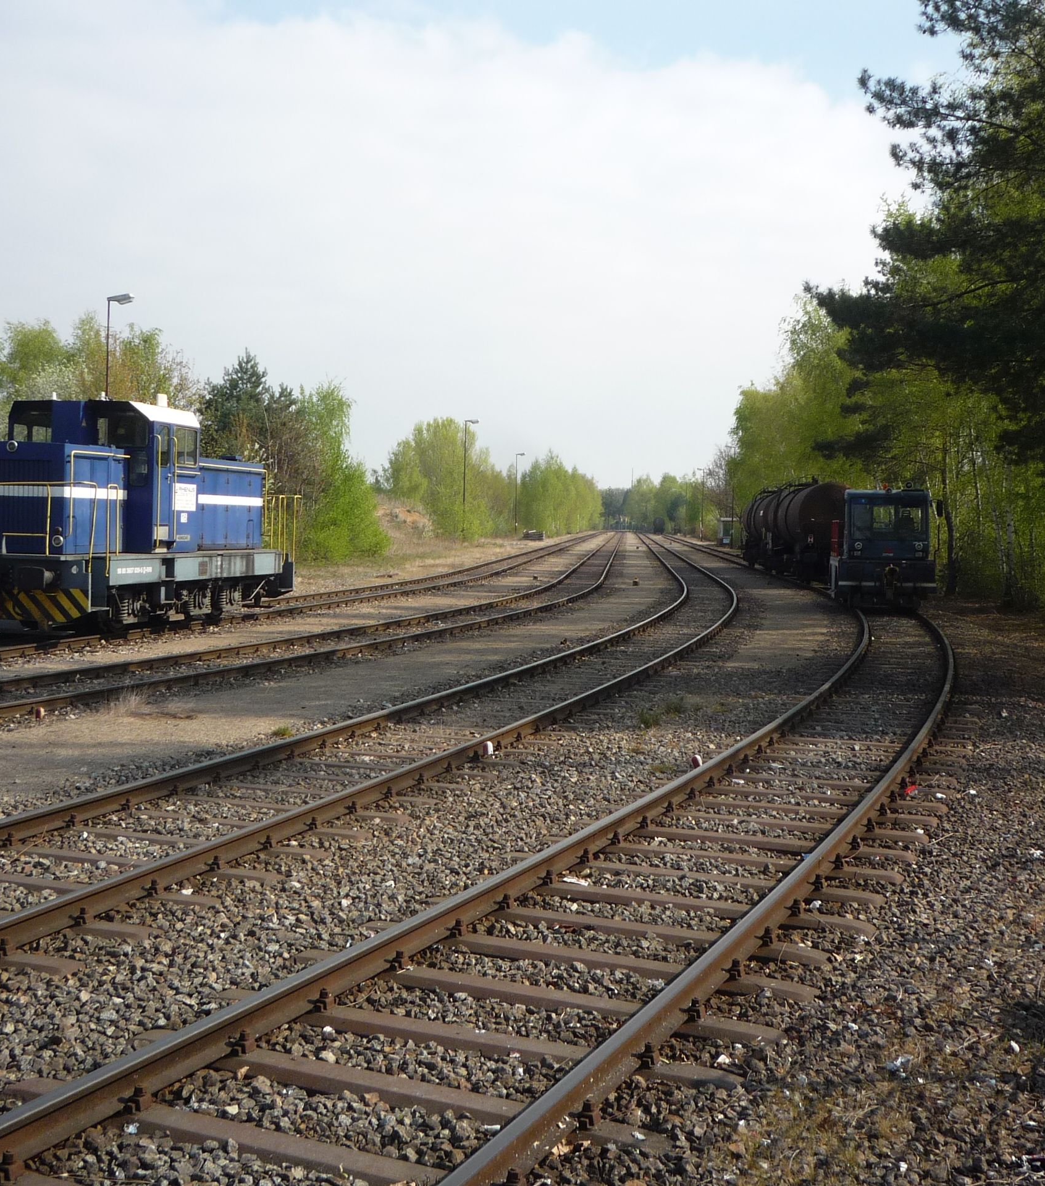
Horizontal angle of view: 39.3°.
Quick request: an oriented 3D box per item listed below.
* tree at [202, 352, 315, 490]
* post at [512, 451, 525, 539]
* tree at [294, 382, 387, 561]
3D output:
[{"bbox_3d":[-12.792,-6.747,70.769,5.400,9.820,5.400,2,3,0],"label":"tree"},{"bbox_3d":[-0.327,-11.800,175.629,1.200,10.114,0.350,2,3,3],"label":"post"},{"bbox_3d":[-8.604,-5.749,68.811,4.400,8.281,4.400,2,3,0],"label":"tree"}]

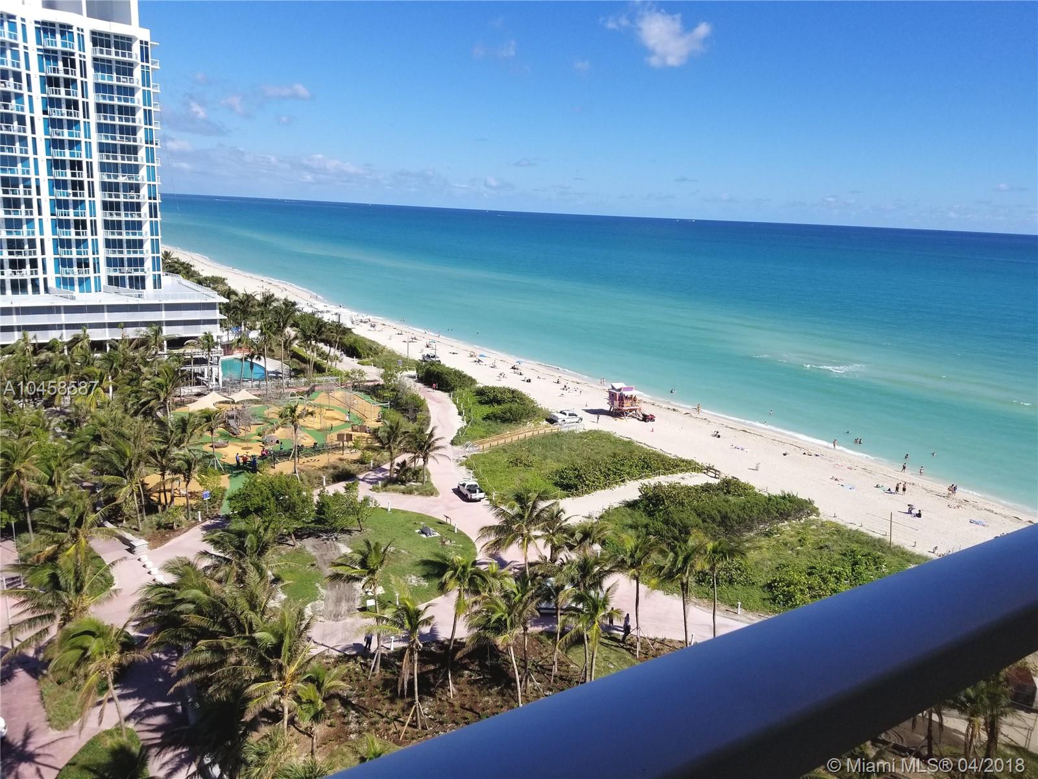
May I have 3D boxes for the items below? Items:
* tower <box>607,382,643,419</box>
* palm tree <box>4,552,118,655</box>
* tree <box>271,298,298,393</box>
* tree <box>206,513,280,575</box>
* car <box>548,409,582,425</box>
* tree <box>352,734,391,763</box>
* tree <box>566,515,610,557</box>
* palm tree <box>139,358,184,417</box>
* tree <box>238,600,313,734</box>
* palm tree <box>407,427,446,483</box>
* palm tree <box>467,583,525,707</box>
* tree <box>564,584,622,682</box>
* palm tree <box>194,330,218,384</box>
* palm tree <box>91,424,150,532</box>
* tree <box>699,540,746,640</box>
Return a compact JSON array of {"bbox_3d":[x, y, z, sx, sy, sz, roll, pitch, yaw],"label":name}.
[{"bbox_3d":[18.890,1.790,138.880,4.900,5.500,4.300,-8,17,-39],"label":"tower"},{"bbox_3d":[-31.720,16.240,54.160,8.040,8.960,8.040,-5,15,-31],"label":"palm tree"},{"bbox_3d":[-41.720,-7.660,138.920,4.840,16.230,4.840,-1,14,-17],"label":"tree"},{"bbox_3d":[-22.177,14.271,62.563,6.480,8.020,6.480,3,13,0],"label":"tree"},{"bbox_3d":[8.171,4.664,129.597,5.550,1.880,1.950,-6,16,-33],"label":"car"},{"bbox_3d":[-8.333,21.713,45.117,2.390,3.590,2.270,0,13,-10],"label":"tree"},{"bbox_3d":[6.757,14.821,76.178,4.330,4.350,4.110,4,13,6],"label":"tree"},{"bbox_3d":[-46.748,2.126,102.534,6.370,11.430,6.370,3,13,0],"label":"palm tree"},{"bbox_3d":[-15.200,18.180,49.160,4.910,8.990,4.910,-1,14,-18],"label":"tree"},{"bbox_3d":[-10.874,8.320,93.593,5.050,6.640,5.050,3,13,0],"label":"palm tree"},{"bbox_3d":[-1.257,17.472,52.924,4.580,8.970,4.350,3,13,-1],"label":"palm tree"},{"bbox_3d":[5.086,17.562,54.975,4.030,7.490,4.030,3,13,0],"label":"tree"},{"bbox_3d":[-56.250,-5.500,140.580,4.460,9.920,4.460,-3,14,-22],"label":"palm tree"},{"bbox_3d":[-39.287,8.716,77.785,5.760,11.300,5.470,-4,15,-27],"label":"palm tree"},{"bbox_3d":[15.033,16.091,58.857,3.570,9.500,3.570,3,13,0],"label":"tree"}]

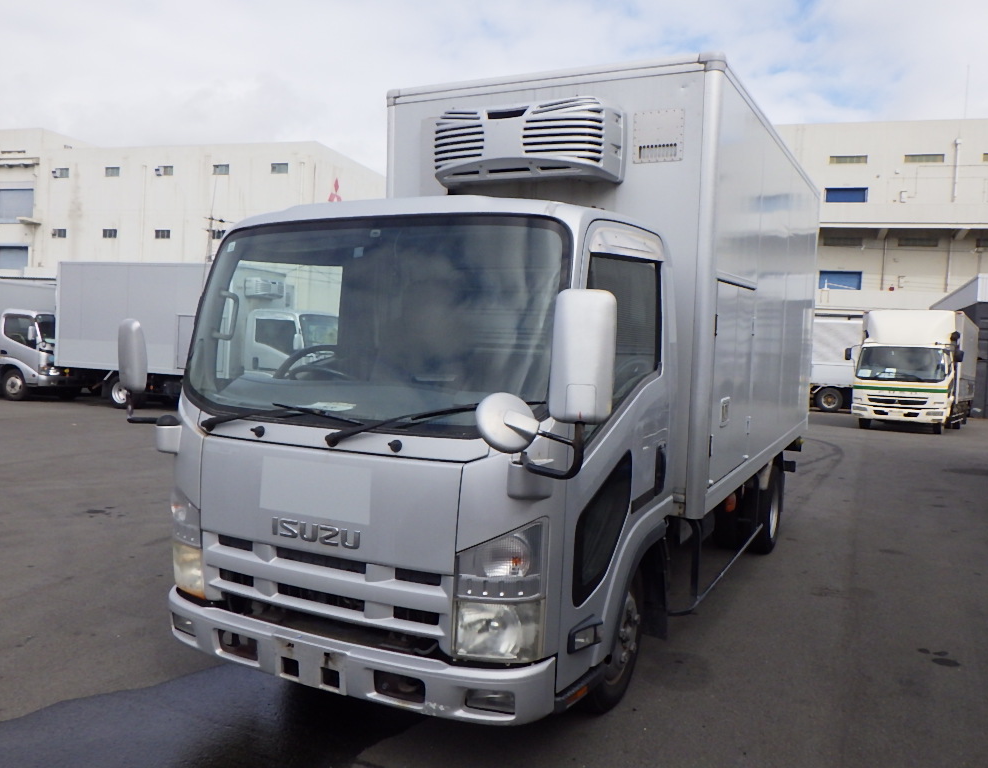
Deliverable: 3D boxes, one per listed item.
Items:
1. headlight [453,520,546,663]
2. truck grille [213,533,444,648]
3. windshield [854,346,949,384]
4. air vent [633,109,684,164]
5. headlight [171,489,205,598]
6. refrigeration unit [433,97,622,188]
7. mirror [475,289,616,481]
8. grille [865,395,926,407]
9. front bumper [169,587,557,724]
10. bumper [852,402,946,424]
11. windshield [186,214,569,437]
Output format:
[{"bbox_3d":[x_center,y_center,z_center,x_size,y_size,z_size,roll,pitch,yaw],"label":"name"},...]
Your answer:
[{"bbox_3d":[0.027,0.680,2.771,0.278,0.505,0.202,4,5,27],"label":"headlight"},{"bbox_3d":[-0.636,0.741,3.048,1.141,0.268,0.131,4,5,27],"label":"truck grille"},{"bbox_3d":[10.754,-0.506,21.801,2.120,0.880,0.300,4,-6,33],"label":"windshield"},{"bbox_3d":[0.826,-1.252,4.180,0.260,0.259,0.030,4,5,27],"label":"air vent"},{"bbox_3d":[-1.239,0.600,3.417,0.278,0.505,0.202,4,5,27],"label":"headlight"},{"bbox_3d":[0.165,-1.256,4.369,1.000,0.404,0.293,4,5,27],"label":"refrigeration unit"},{"bbox_3d":[0.158,-0.008,2.418,0.369,0.556,0.222,4,5,27],"label":"mirror"},{"bbox_3d":[10.439,0.426,21.442,1.460,0.240,0.120,4,2,33],"label":"grille"},{"bbox_3d":[-0.623,0.974,3.102,1.768,0.242,0.252,4,5,27],"label":"front bumper"},{"bbox_3d":[10.593,0.764,21.593,2.200,0.370,0.400,4,2,33],"label":"bumper"},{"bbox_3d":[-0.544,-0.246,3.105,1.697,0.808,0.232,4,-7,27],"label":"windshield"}]

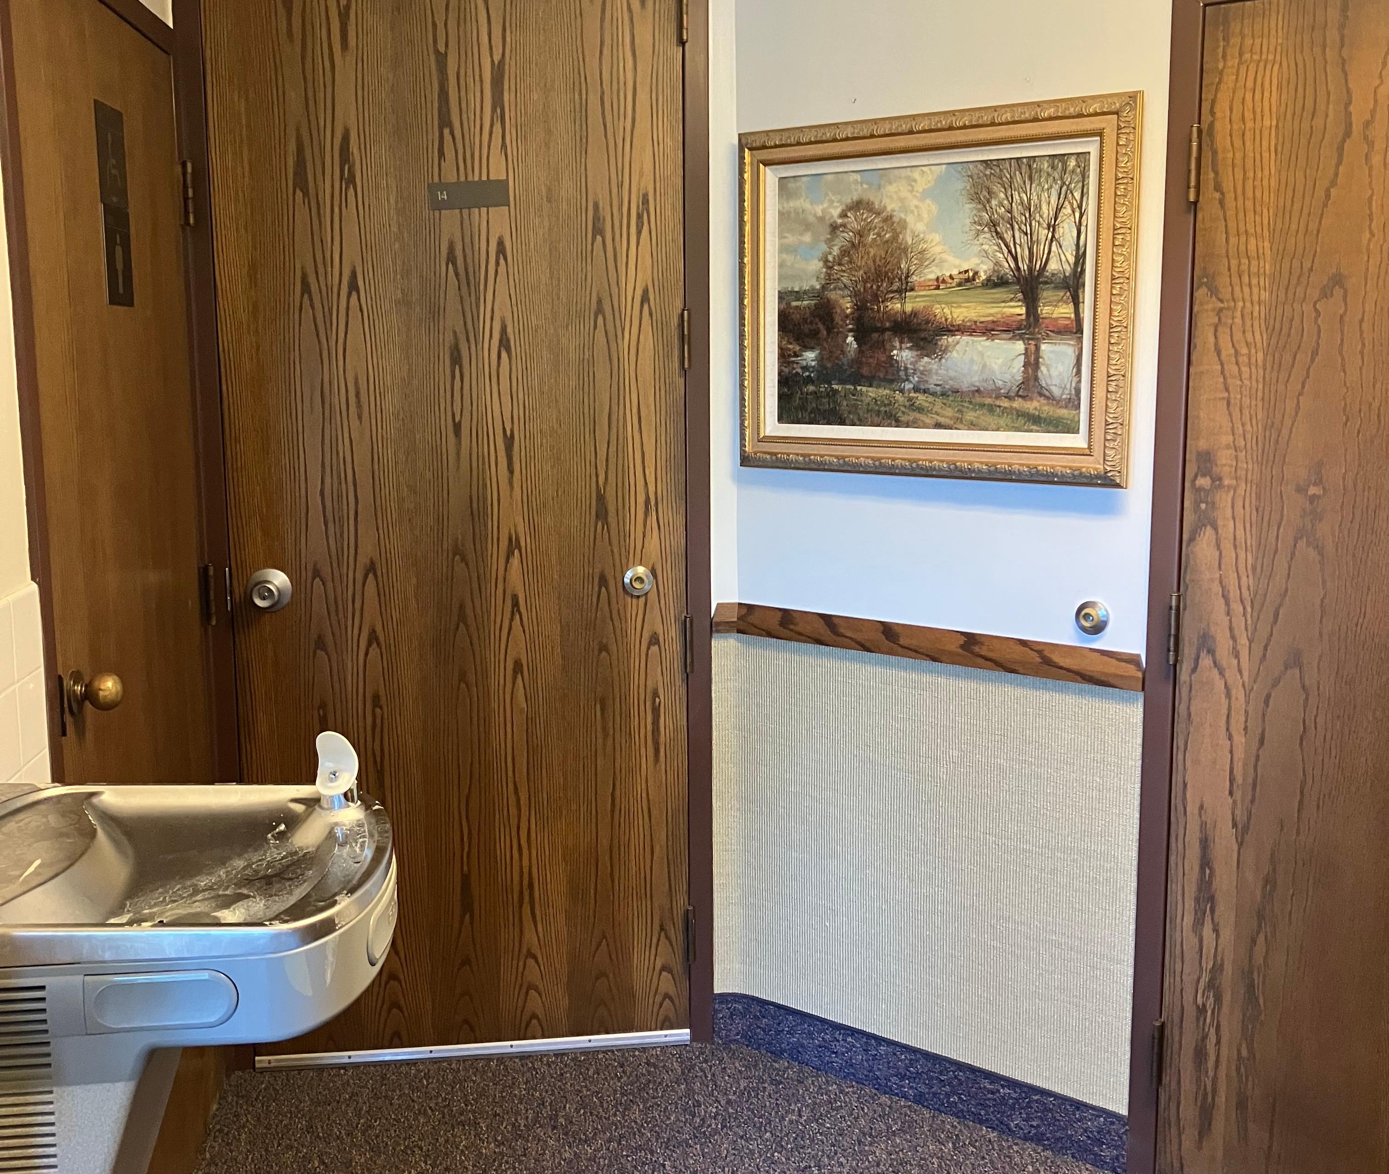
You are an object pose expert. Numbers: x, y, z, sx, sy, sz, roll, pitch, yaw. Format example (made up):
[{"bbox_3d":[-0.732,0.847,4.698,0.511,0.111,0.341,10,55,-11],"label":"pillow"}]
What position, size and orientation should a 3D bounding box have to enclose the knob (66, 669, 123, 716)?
[{"bbox_3d":[-0.842,0.151,2.128,0.070,0.068,0.067,-1,9,-6],"label":"knob"}]

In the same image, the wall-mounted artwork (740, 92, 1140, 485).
[{"bbox_3d":[0.405,-0.525,2.736,0.810,0.652,0.050,6,11,36],"label":"wall-mounted artwork"}]

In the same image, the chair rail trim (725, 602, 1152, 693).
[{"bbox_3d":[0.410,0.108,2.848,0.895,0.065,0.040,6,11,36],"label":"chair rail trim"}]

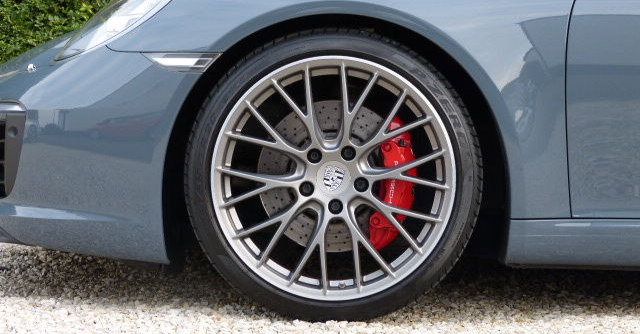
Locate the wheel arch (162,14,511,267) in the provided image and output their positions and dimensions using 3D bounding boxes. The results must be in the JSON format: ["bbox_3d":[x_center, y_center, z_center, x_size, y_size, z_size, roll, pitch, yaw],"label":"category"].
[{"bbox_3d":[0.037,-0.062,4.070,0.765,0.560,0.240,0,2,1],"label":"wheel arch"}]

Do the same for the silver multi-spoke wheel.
[{"bbox_3d":[0.031,0.021,4.090,0.544,0.544,0.230,0,2,1],"label":"silver multi-spoke wheel"}]

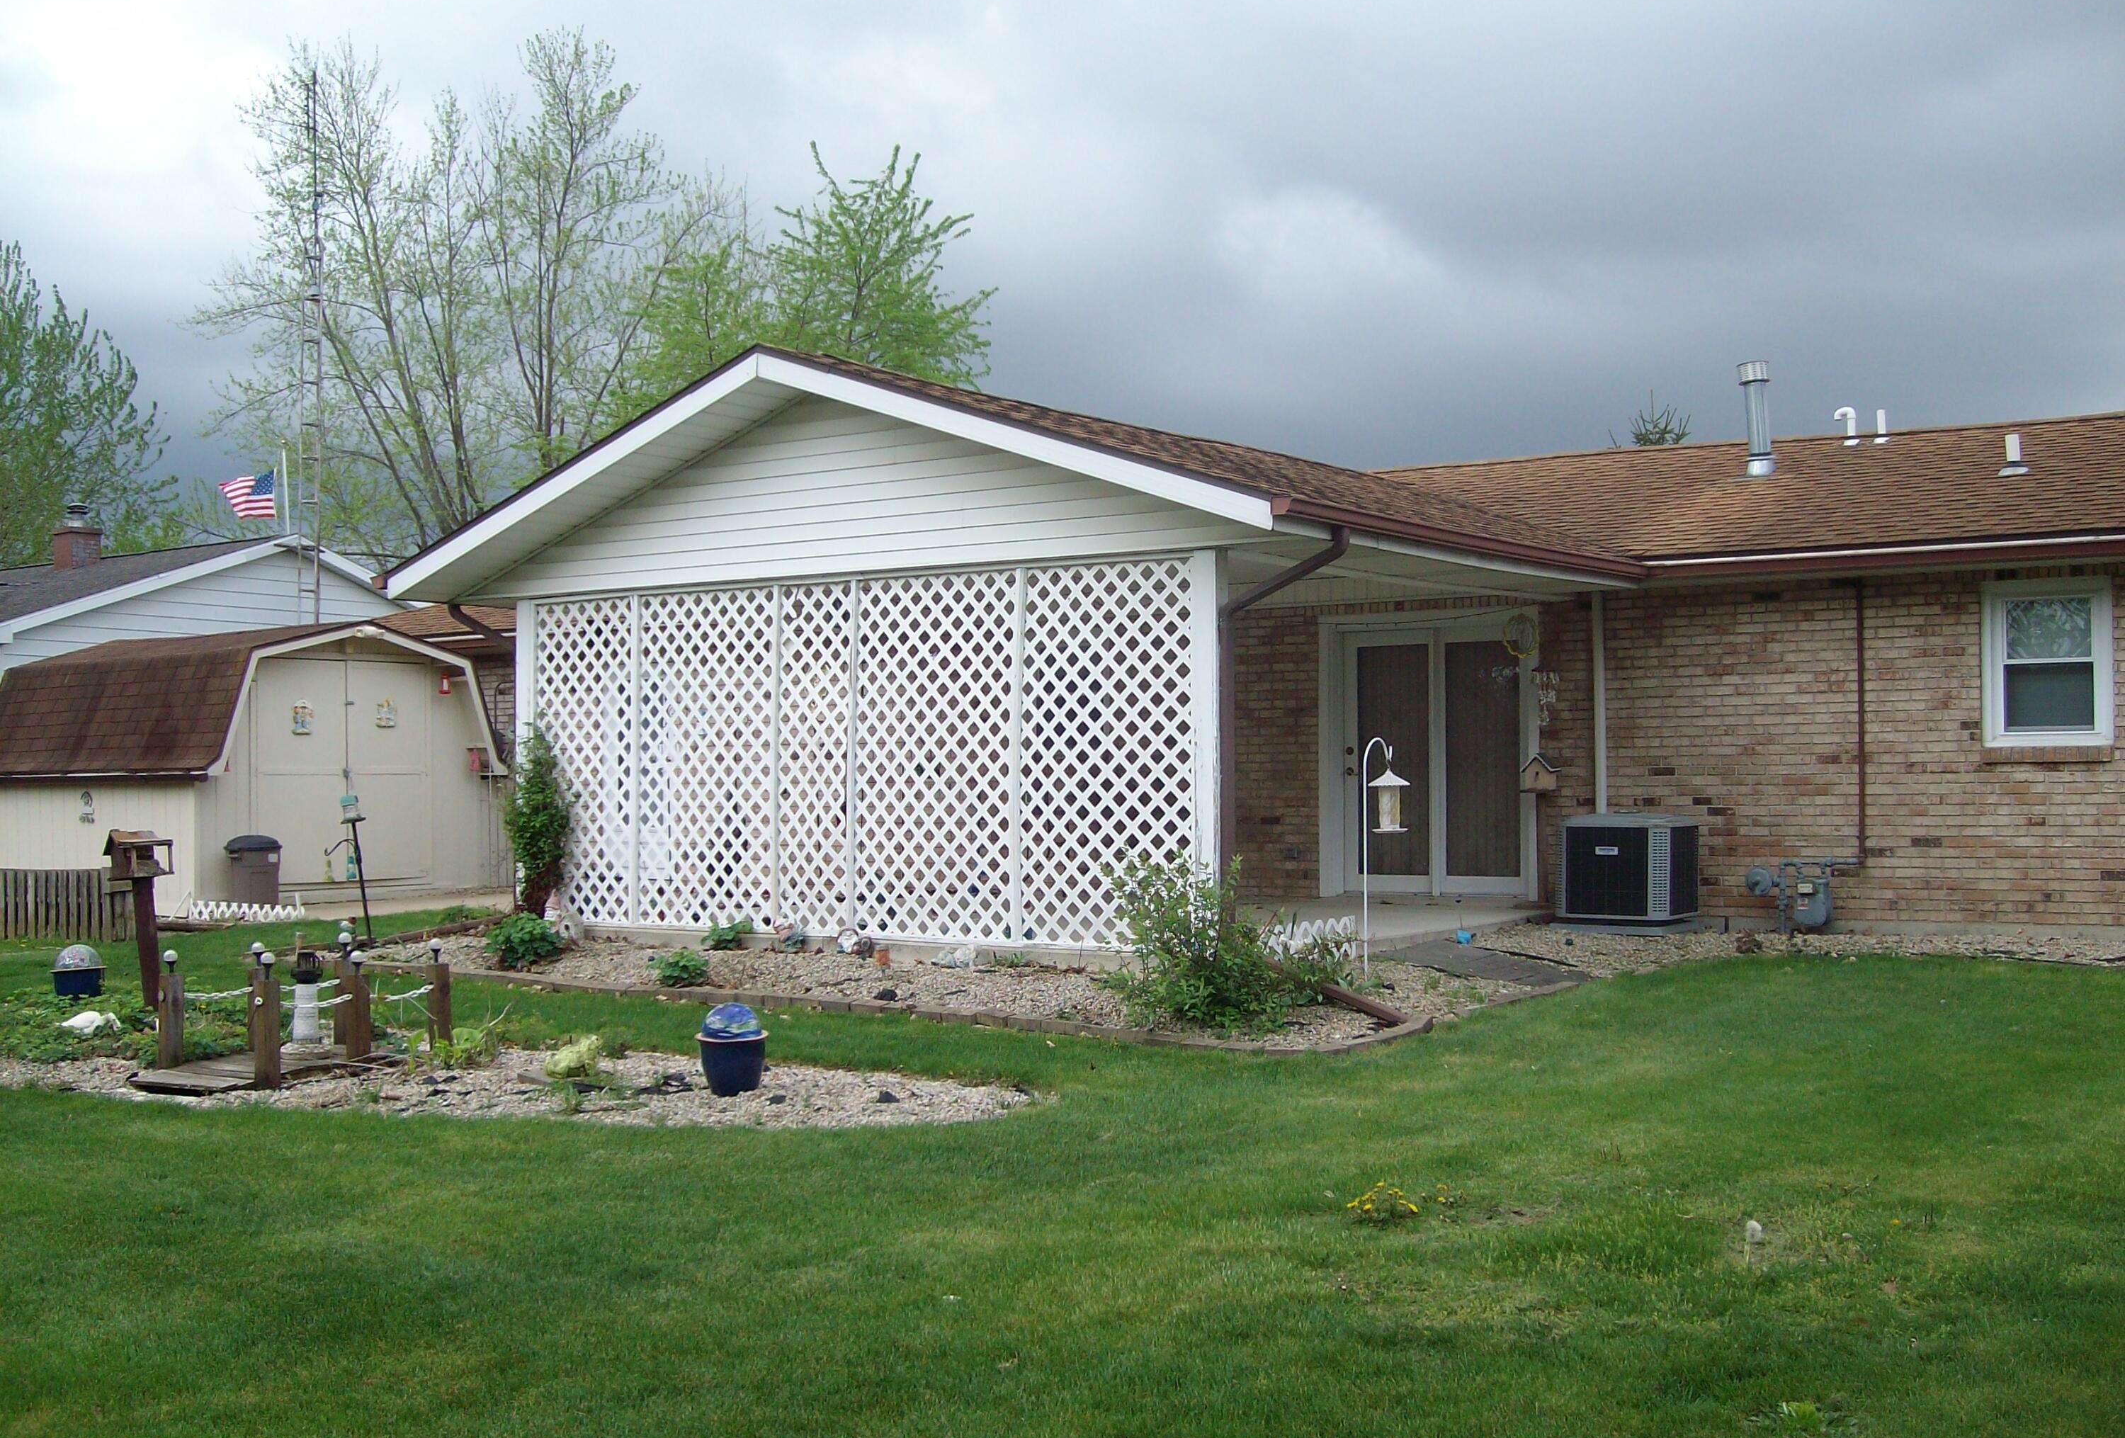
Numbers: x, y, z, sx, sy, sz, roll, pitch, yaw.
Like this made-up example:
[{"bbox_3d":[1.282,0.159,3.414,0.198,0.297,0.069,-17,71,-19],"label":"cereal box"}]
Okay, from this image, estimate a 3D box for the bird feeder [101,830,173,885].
[{"bbox_3d":[-4.863,0.725,11.300,0.320,0.285,0.230,-3,-1,-32],"label":"bird feeder"}]

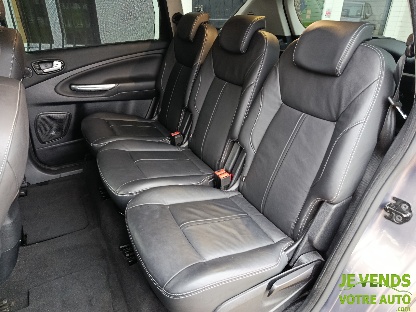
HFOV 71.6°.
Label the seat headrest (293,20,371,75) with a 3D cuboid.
[{"bbox_3d":[0.369,-0.332,0.881,0.108,0.165,0.201,1,23,-33],"label":"seat headrest"}]

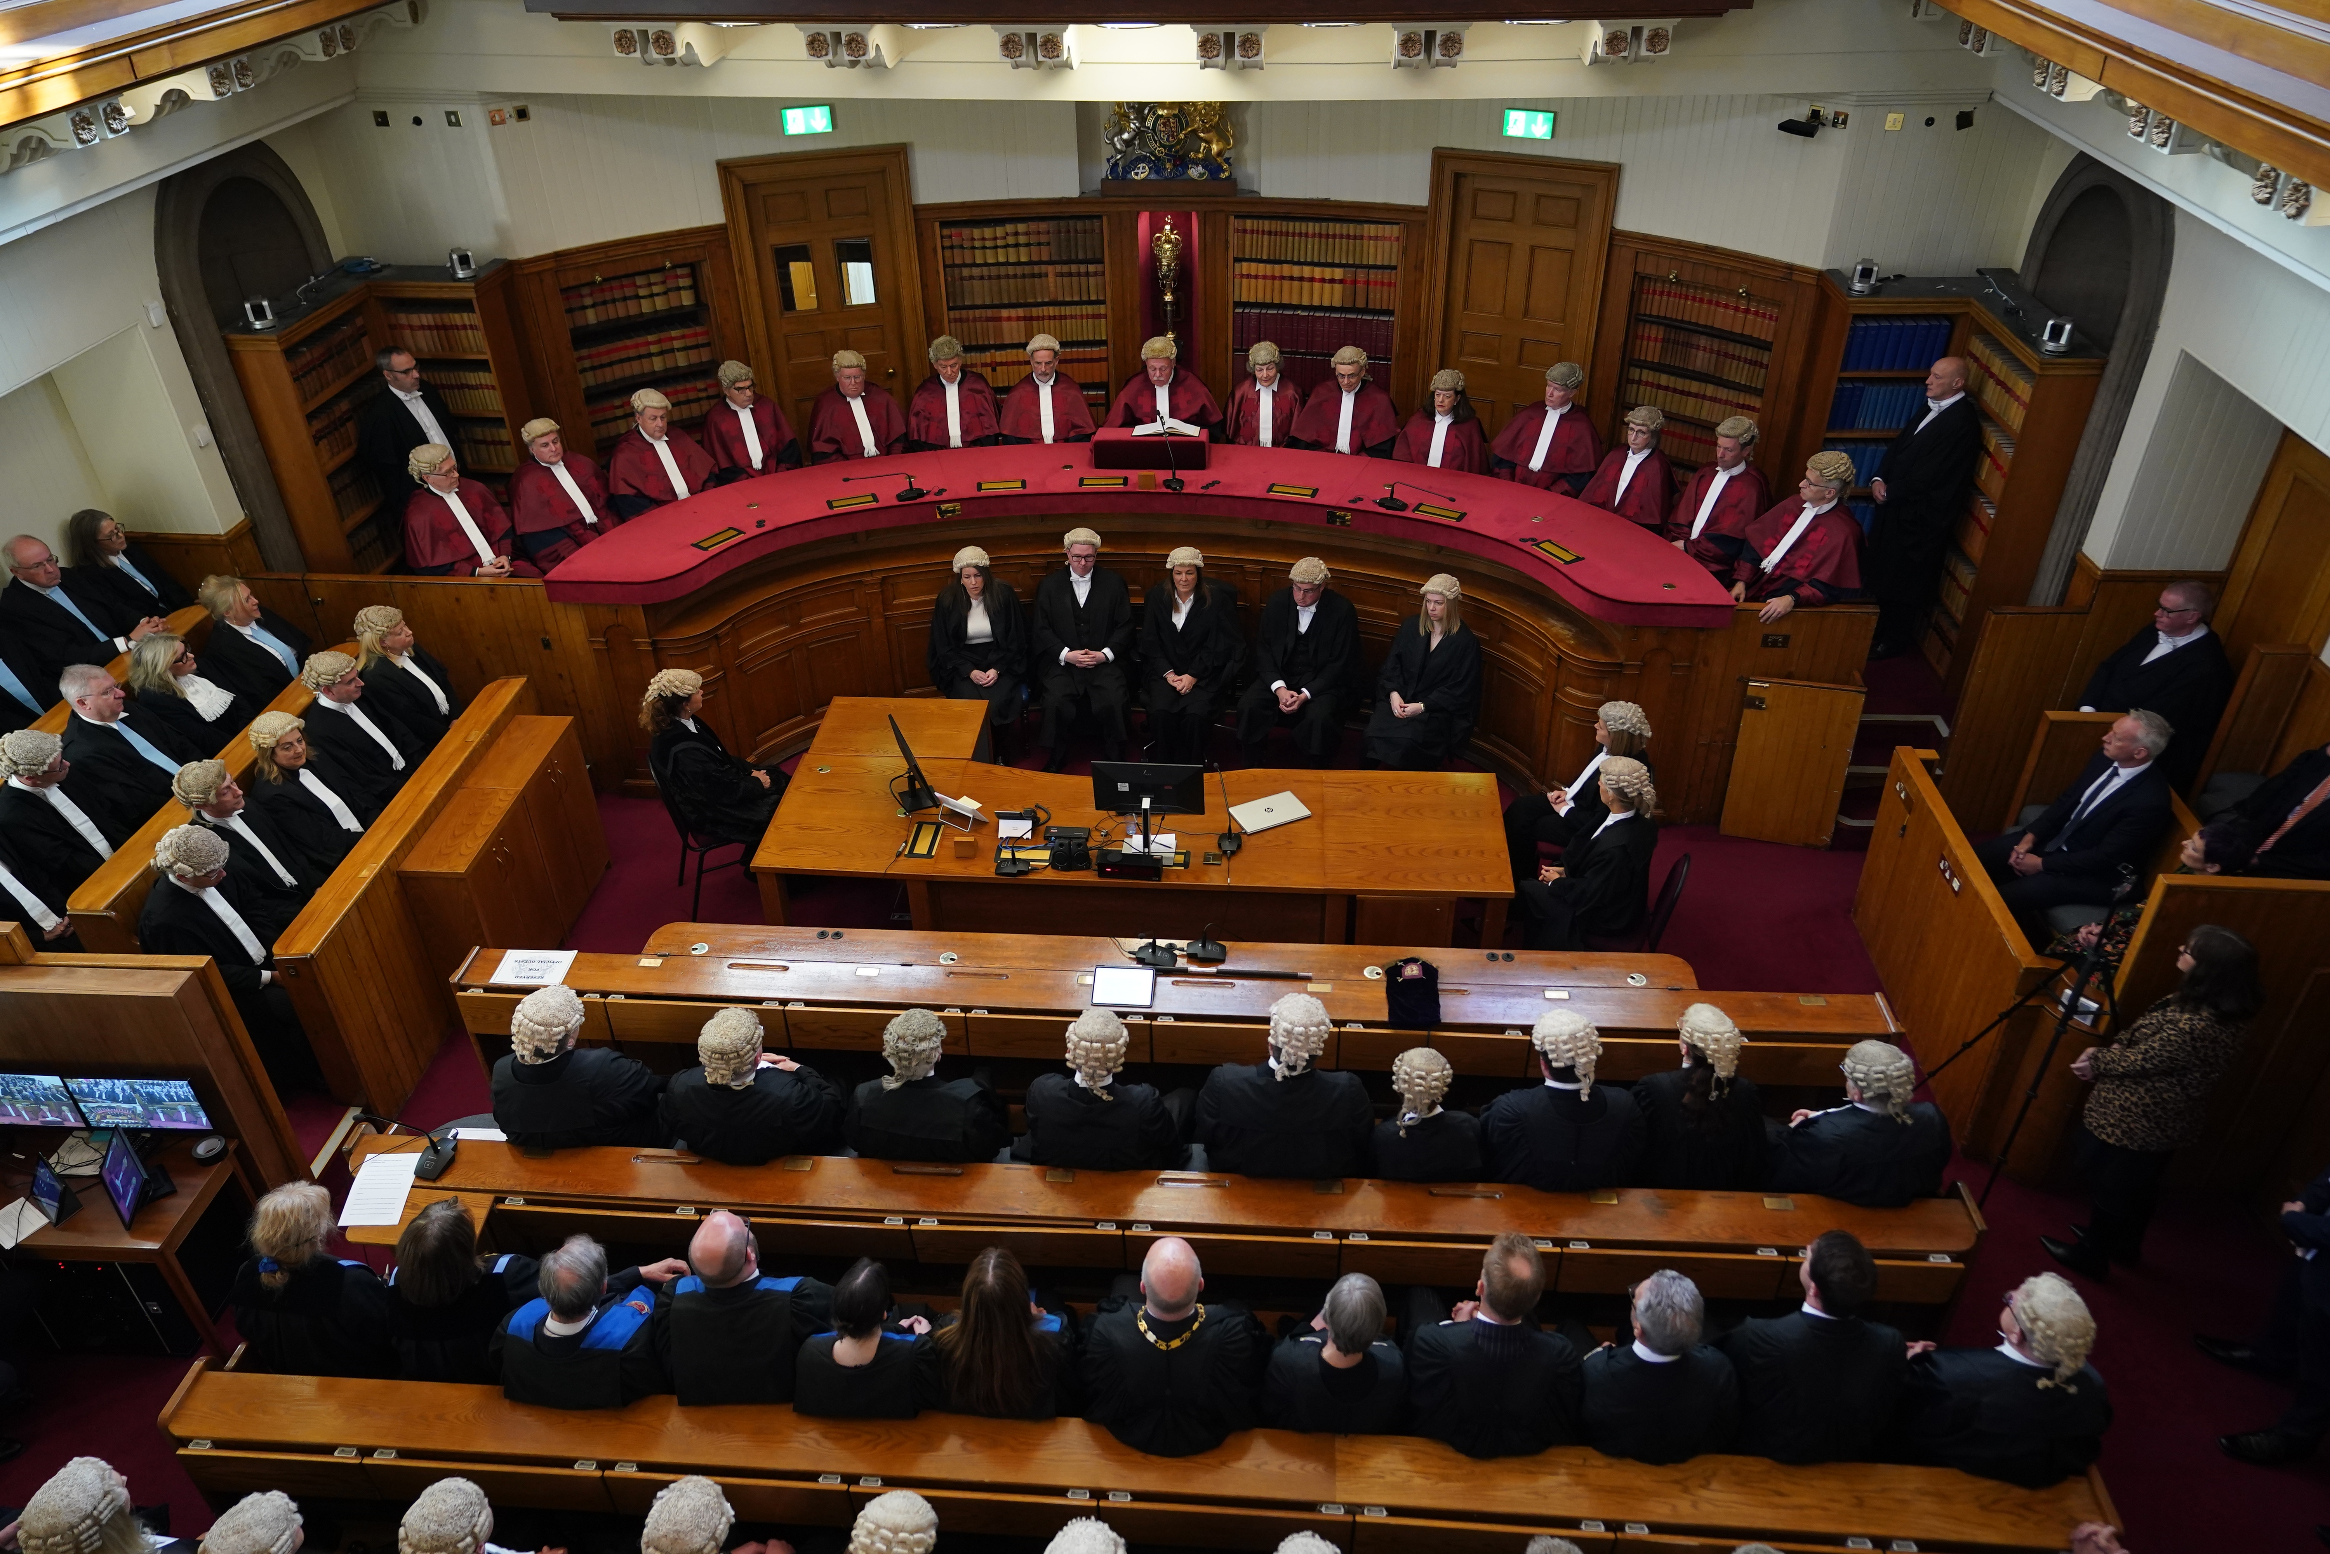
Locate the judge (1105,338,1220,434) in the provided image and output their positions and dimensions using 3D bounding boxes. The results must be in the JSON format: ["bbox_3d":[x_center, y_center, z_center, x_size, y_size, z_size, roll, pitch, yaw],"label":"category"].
[{"bbox_3d":[-0.025,-2.205,10.286,0.720,1.290,0.820,0,34,2],"label":"judge"}]

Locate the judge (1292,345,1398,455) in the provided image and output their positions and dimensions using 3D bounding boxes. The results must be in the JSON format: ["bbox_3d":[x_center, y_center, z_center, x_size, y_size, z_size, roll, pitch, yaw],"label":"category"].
[{"bbox_3d":[1.077,-1.973,9.773,0.650,1.390,0.750,11,35,17],"label":"judge"}]

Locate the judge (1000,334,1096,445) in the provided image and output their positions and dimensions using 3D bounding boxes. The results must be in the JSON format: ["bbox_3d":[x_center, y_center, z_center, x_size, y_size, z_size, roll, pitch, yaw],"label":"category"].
[{"bbox_3d":[-0.736,-2.097,10.004,0.640,1.370,0.800,-3,33,-3],"label":"judge"}]

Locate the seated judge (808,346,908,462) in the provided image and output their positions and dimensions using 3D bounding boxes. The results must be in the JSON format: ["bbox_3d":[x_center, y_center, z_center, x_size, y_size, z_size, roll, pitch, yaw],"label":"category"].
[{"bbox_3d":[-1.879,-1.964,9.842,0.640,1.370,0.800,-10,34,-13],"label":"seated judge"}]

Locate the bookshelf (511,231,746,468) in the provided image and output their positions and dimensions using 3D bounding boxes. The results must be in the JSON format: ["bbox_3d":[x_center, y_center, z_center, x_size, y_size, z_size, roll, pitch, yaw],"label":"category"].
[{"bbox_3d":[-3.530,-2.700,10.566,1.389,1.860,0.300,-21,38,-27],"label":"bookshelf"}]

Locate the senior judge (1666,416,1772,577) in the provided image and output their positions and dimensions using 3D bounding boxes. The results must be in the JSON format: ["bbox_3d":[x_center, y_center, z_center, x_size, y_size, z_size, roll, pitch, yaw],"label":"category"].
[{"bbox_3d":[2.974,-1.313,8.727,0.750,1.390,0.620,-23,40,-30],"label":"senior judge"}]

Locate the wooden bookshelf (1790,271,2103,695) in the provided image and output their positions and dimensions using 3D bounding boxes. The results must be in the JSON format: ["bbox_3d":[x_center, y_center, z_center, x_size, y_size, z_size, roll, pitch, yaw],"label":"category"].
[{"bbox_3d":[4.293,-1.702,8.845,1.093,1.900,1.521,1,34,4],"label":"wooden bookshelf"}]

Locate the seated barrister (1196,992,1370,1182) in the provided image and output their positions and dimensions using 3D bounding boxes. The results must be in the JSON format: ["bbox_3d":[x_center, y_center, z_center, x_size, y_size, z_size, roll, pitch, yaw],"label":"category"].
[{"bbox_3d":[0.457,1.200,5.791,0.600,1.360,0.800,1,33,4],"label":"seated barrister"}]

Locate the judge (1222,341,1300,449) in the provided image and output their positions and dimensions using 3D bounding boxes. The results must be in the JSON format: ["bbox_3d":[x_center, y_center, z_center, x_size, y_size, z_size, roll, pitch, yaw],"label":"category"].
[{"bbox_3d":[0.583,-1.928,9.454,0.485,1.343,0.758,4,35,7],"label":"judge"}]

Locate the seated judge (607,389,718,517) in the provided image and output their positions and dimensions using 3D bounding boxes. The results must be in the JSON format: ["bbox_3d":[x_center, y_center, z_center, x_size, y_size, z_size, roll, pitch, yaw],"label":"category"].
[{"bbox_3d":[-2.986,-1.714,9.652,0.640,1.300,0.780,-21,39,-27],"label":"seated judge"}]

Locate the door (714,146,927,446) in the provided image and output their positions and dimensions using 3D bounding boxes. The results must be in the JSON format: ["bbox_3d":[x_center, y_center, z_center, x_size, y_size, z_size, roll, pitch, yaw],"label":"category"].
[{"bbox_3d":[-2.278,-3.160,10.871,1.270,2.270,0.150,-13,35,-17],"label":"door"}]

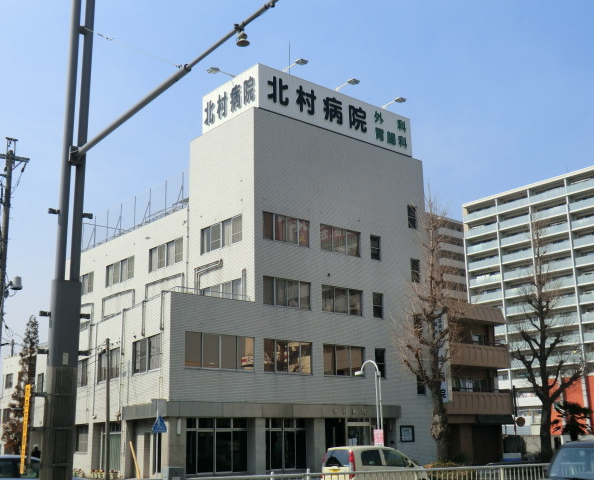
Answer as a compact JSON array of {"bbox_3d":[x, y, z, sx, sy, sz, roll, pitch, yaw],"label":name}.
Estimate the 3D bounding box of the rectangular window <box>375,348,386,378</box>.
[{"bbox_3d":[5.075,7.510,45.118,0.889,1.807,0.150,11,-20,-38],"label":"rectangular window"}]

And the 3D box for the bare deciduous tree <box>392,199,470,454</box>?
[{"bbox_3d":[5.474,3.651,30.109,3.032,11.628,3.032,-4,-15,10],"label":"bare deciduous tree"}]

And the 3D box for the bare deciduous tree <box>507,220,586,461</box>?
[{"bbox_3d":[11.578,4.558,34.063,3.431,11.660,3.431,-6,-15,18],"label":"bare deciduous tree"}]

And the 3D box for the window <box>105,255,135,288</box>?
[{"bbox_3d":[-12.543,2.241,52.338,0.150,1.597,3.937,12,-20,-40],"label":"window"}]

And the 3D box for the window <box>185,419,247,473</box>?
[{"bbox_3d":[-3.859,9.525,34.232,3.802,2.506,0.150,11,-19,-39],"label":"window"}]

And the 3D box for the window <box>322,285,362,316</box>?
[{"bbox_3d":[2.737,3.631,44.273,3.284,1.544,0.150,11,-20,-38],"label":"window"}]

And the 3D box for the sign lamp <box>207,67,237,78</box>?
[{"bbox_3d":[-4.078,-9.211,40.706,1.700,0.420,0.420,11,-19,-39],"label":"sign lamp"}]

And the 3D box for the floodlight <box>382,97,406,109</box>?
[{"bbox_3d":[6.490,-9.161,49.743,0.420,0.400,2.094,11,-20,-38],"label":"floodlight"}]

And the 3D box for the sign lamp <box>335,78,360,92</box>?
[{"bbox_3d":[3.191,-9.760,47.090,0.420,0.400,2.148,11,-20,-38],"label":"sign lamp"}]

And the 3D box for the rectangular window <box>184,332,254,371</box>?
[{"bbox_3d":[-3.906,5.758,38.029,4.268,1.804,0.150,11,-20,-38],"label":"rectangular window"}]

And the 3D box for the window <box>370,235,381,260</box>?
[{"bbox_3d":[4.566,0.478,43.385,0.813,1.430,0.150,11,-19,-39],"label":"window"}]

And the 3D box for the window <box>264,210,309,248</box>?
[{"bbox_3d":[-0.574,-0.540,39.089,3.165,1.442,0.150,11,-19,-39],"label":"window"}]

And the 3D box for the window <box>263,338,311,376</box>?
[{"bbox_3d":[-0.466,5.928,37.412,3.165,1.650,0.150,11,-19,-39],"label":"window"}]

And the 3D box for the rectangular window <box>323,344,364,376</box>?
[{"bbox_3d":[2.530,6.526,39.914,3.072,1.650,0.150,11,-19,-39],"label":"rectangular window"}]

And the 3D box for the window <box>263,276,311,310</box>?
[{"bbox_3d":[-0.519,2.759,38.233,3.165,1.450,0.150,11,-19,-39],"label":"window"}]

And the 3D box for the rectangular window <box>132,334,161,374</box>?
[{"bbox_3d":[-7.887,5.988,38.726,0.150,1.787,4.056,9,-18,-32],"label":"rectangular window"}]

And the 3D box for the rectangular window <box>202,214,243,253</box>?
[{"bbox_3d":[-4.045,-0.264,39.930,0.150,1.442,3.761,11,-19,-39],"label":"rectangular window"}]

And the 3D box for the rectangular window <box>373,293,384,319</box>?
[{"bbox_3d":[5.055,4.083,46.103,0.924,1.551,0.150,11,-20,-38],"label":"rectangular window"}]

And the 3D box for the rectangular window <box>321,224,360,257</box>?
[{"bbox_3d":[2.678,0.047,45.271,3.310,1.598,0.150,11,-20,-38],"label":"rectangular window"}]

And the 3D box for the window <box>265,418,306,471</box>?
[{"bbox_3d":[-0.594,11.051,40.184,2.789,2.705,0.150,11,-20,-38],"label":"window"}]

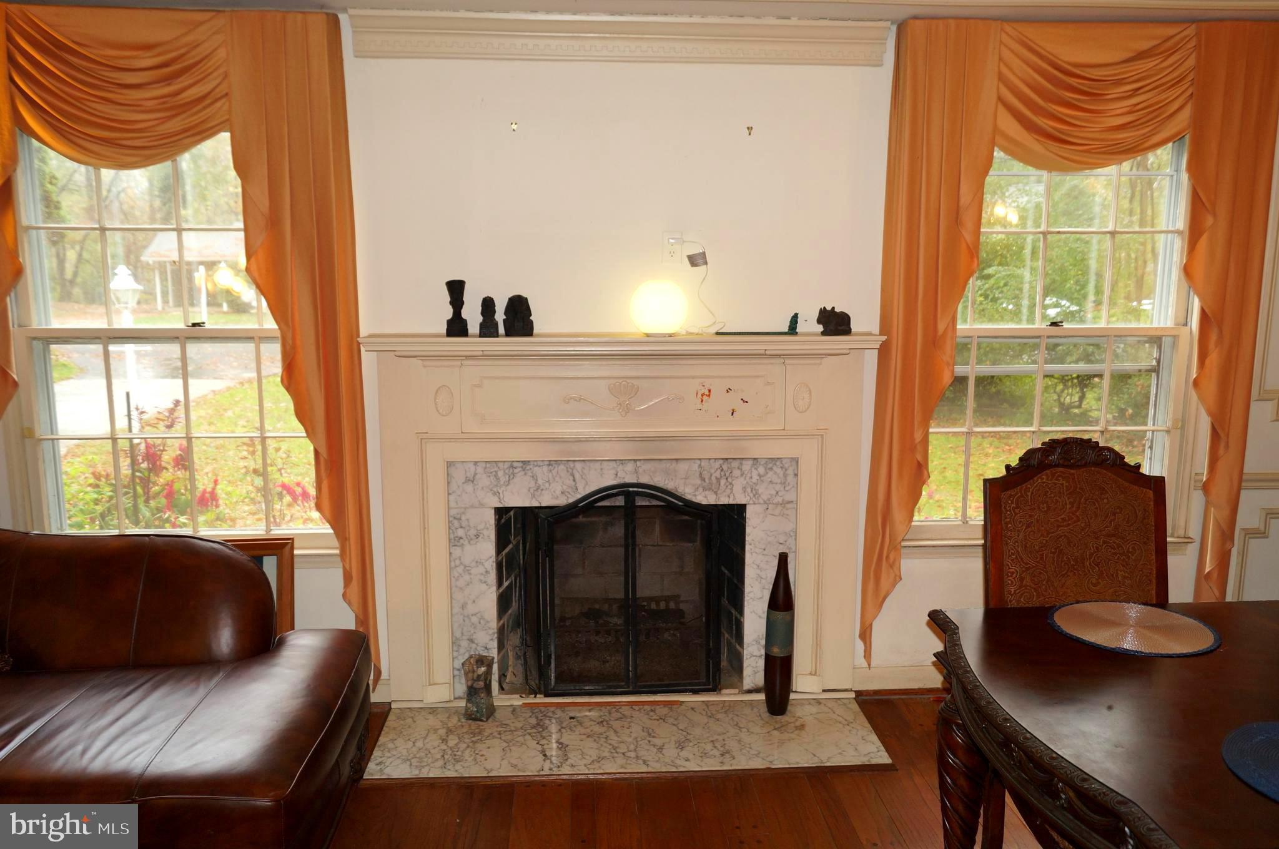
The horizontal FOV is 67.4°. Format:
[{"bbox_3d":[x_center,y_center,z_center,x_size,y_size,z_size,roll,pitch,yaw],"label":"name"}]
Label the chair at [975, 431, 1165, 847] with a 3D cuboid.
[{"bbox_3d":[1.178,0.666,2.380,0.560,1.180,0.620,0,9,-4],"label":"chair"}]

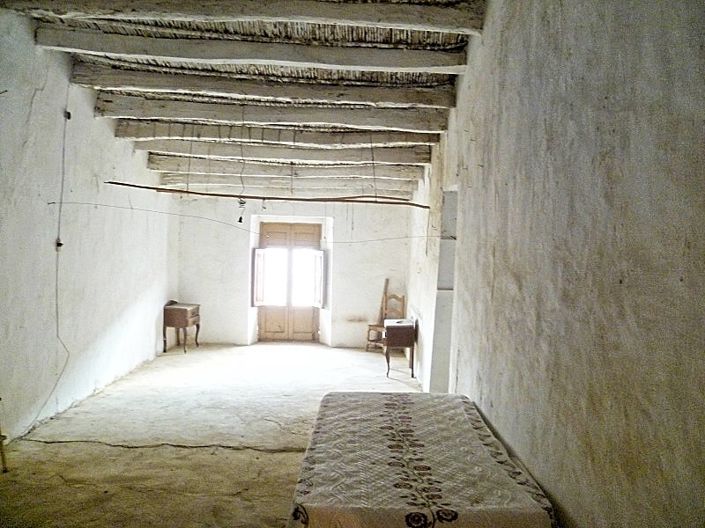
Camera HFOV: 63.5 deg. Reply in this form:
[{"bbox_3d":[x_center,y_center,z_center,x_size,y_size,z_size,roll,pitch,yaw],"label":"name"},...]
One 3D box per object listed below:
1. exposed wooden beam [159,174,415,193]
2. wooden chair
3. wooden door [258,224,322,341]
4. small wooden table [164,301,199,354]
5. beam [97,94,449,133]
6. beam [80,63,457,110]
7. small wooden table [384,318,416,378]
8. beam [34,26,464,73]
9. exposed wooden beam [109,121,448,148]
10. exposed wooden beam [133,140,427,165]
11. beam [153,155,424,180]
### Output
[{"bbox_3d":[-0.977,-1.226,8.650,3.836,0.180,0.160,1,1,-2],"label":"exposed wooden beam"},{"bbox_3d":[0.545,0.969,9.226,0.420,0.910,0.430,2,1,38],"label":"wooden chair"},{"bbox_3d":[-1.104,0.318,10.229,1.127,2.120,0.080,1,1,0],"label":"wooden door"},{"bbox_3d":[-2.652,0.996,8.917,0.390,0.720,0.490,1,1,10],"label":"small wooden table"},{"bbox_3d":[-0.826,-1.563,6.075,3.677,0.180,0.160,1,1,-2],"label":"beam"},{"bbox_3d":[-0.822,-1.684,5.490,3.630,0.180,0.160,1,1,-2],"label":"beam"},{"bbox_3d":[0.628,1.077,7.466,0.420,0.730,0.540,1,1,0],"label":"small wooden table"},{"bbox_3d":[-0.823,-1.820,4.892,3.585,0.180,0.160,1,1,-2],"label":"beam"},{"bbox_3d":[-0.843,-1.507,6.673,3.721,0.180,0.160,1,1,-2],"label":"exposed wooden beam"},{"bbox_3d":[-0.864,-1.441,7.309,3.754,0.180,0.160,1,1,-2],"label":"exposed wooden beam"},{"bbox_3d":[-0.894,-1.317,7.938,3.794,0.180,0.160,1,1,-2],"label":"beam"}]

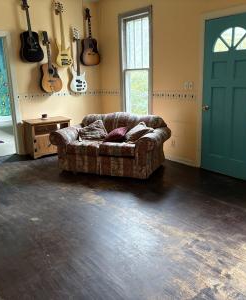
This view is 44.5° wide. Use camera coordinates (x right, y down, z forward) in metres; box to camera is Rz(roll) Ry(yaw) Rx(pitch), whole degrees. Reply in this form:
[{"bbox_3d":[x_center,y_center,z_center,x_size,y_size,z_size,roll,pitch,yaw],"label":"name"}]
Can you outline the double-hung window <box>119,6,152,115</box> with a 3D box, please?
[{"bbox_3d":[0.257,-1.414,5.260,0.120,1.890,0.837,-11,17,-36],"label":"double-hung window"}]

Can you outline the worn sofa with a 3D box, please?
[{"bbox_3d":[-0.176,-0.123,4.511,1.630,0.810,0.880,4,15,22],"label":"worn sofa"}]

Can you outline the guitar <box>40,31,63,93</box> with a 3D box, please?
[{"bbox_3d":[-1.334,-1.563,5.387,0.395,1.046,0.120,-11,17,-36],"label":"guitar"}]

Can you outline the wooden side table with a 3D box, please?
[{"bbox_3d":[-1.354,-0.226,5.482,0.744,0.615,0.431,-11,16,-35],"label":"wooden side table"}]

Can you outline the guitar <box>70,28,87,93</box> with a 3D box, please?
[{"bbox_3d":[-0.890,-1.689,5.715,0.345,1.174,0.080,-11,17,-36],"label":"guitar"}]

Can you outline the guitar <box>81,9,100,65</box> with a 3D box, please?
[{"bbox_3d":[-0.666,-2.154,5.782,0.395,1.046,0.120,-11,17,-36],"label":"guitar"}]

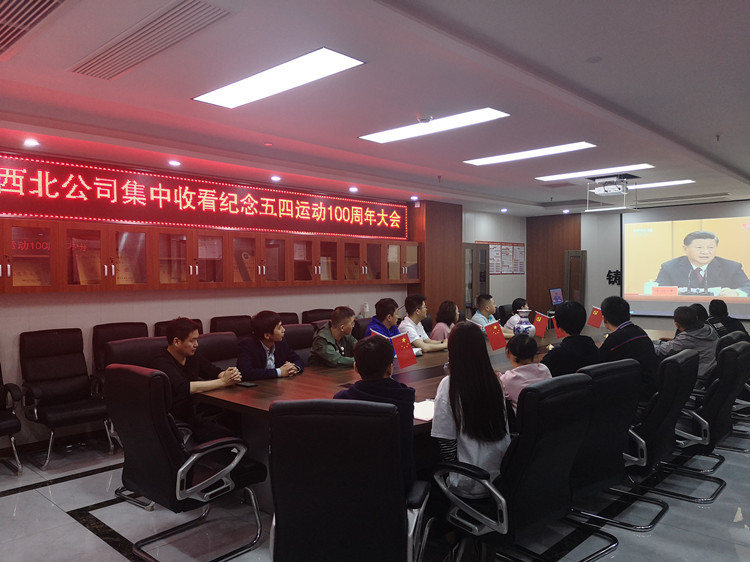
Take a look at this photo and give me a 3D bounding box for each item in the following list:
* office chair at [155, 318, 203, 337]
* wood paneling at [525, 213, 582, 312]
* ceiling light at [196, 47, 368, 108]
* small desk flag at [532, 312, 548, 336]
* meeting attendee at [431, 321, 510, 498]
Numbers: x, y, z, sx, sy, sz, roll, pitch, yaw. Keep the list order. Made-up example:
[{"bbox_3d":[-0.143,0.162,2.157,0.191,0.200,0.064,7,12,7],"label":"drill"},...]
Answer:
[{"bbox_3d":[-1.785,0.923,5.676,0.640,1.060,0.610,1,1,44],"label":"office chair"},{"bbox_3d":[3.026,0.128,9.984,1.000,2.500,0.060,1,1,44],"label":"wood paneling"},{"bbox_3d":[-0.593,-1.149,3.338,1.200,0.050,0.300,0,1,42],"label":"ceiling light"},{"bbox_3d":[1.749,0.458,6.161,0.170,0.235,0.025,0,1,42],"label":"small desk flag"},{"bbox_3d":[0.450,0.843,2.950,0.460,1.290,0.660,-1,1,-30],"label":"meeting attendee"}]

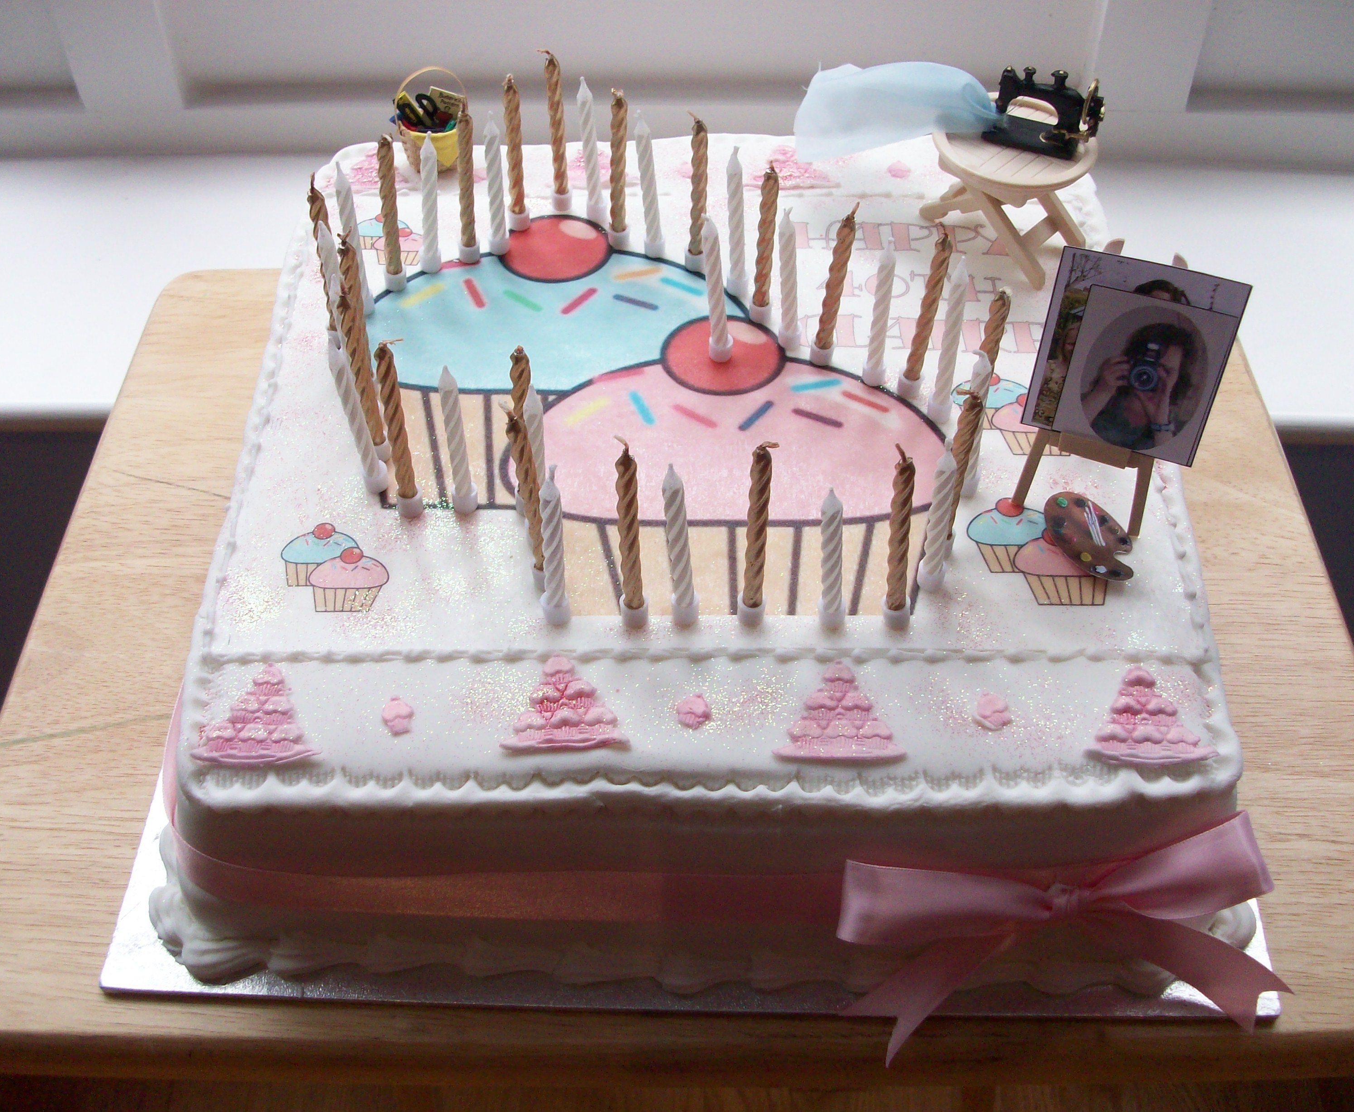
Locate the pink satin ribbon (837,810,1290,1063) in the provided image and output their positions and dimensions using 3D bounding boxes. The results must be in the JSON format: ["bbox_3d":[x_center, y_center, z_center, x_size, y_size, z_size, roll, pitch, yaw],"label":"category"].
[{"bbox_3d":[0.111,0.107,0.411,0.132,0.075,0.048,0,50,0],"label":"pink satin ribbon"}]

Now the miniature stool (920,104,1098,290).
[{"bbox_3d":[0.123,-0.136,0.544,0.060,0.045,0.059,0,49,0],"label":"miniature stool"}]

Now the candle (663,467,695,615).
[{"bbox_3d":[0.000,-0.005,0.415,0.006,0.058,0.006,-3,47,3],"label":"candle"}]

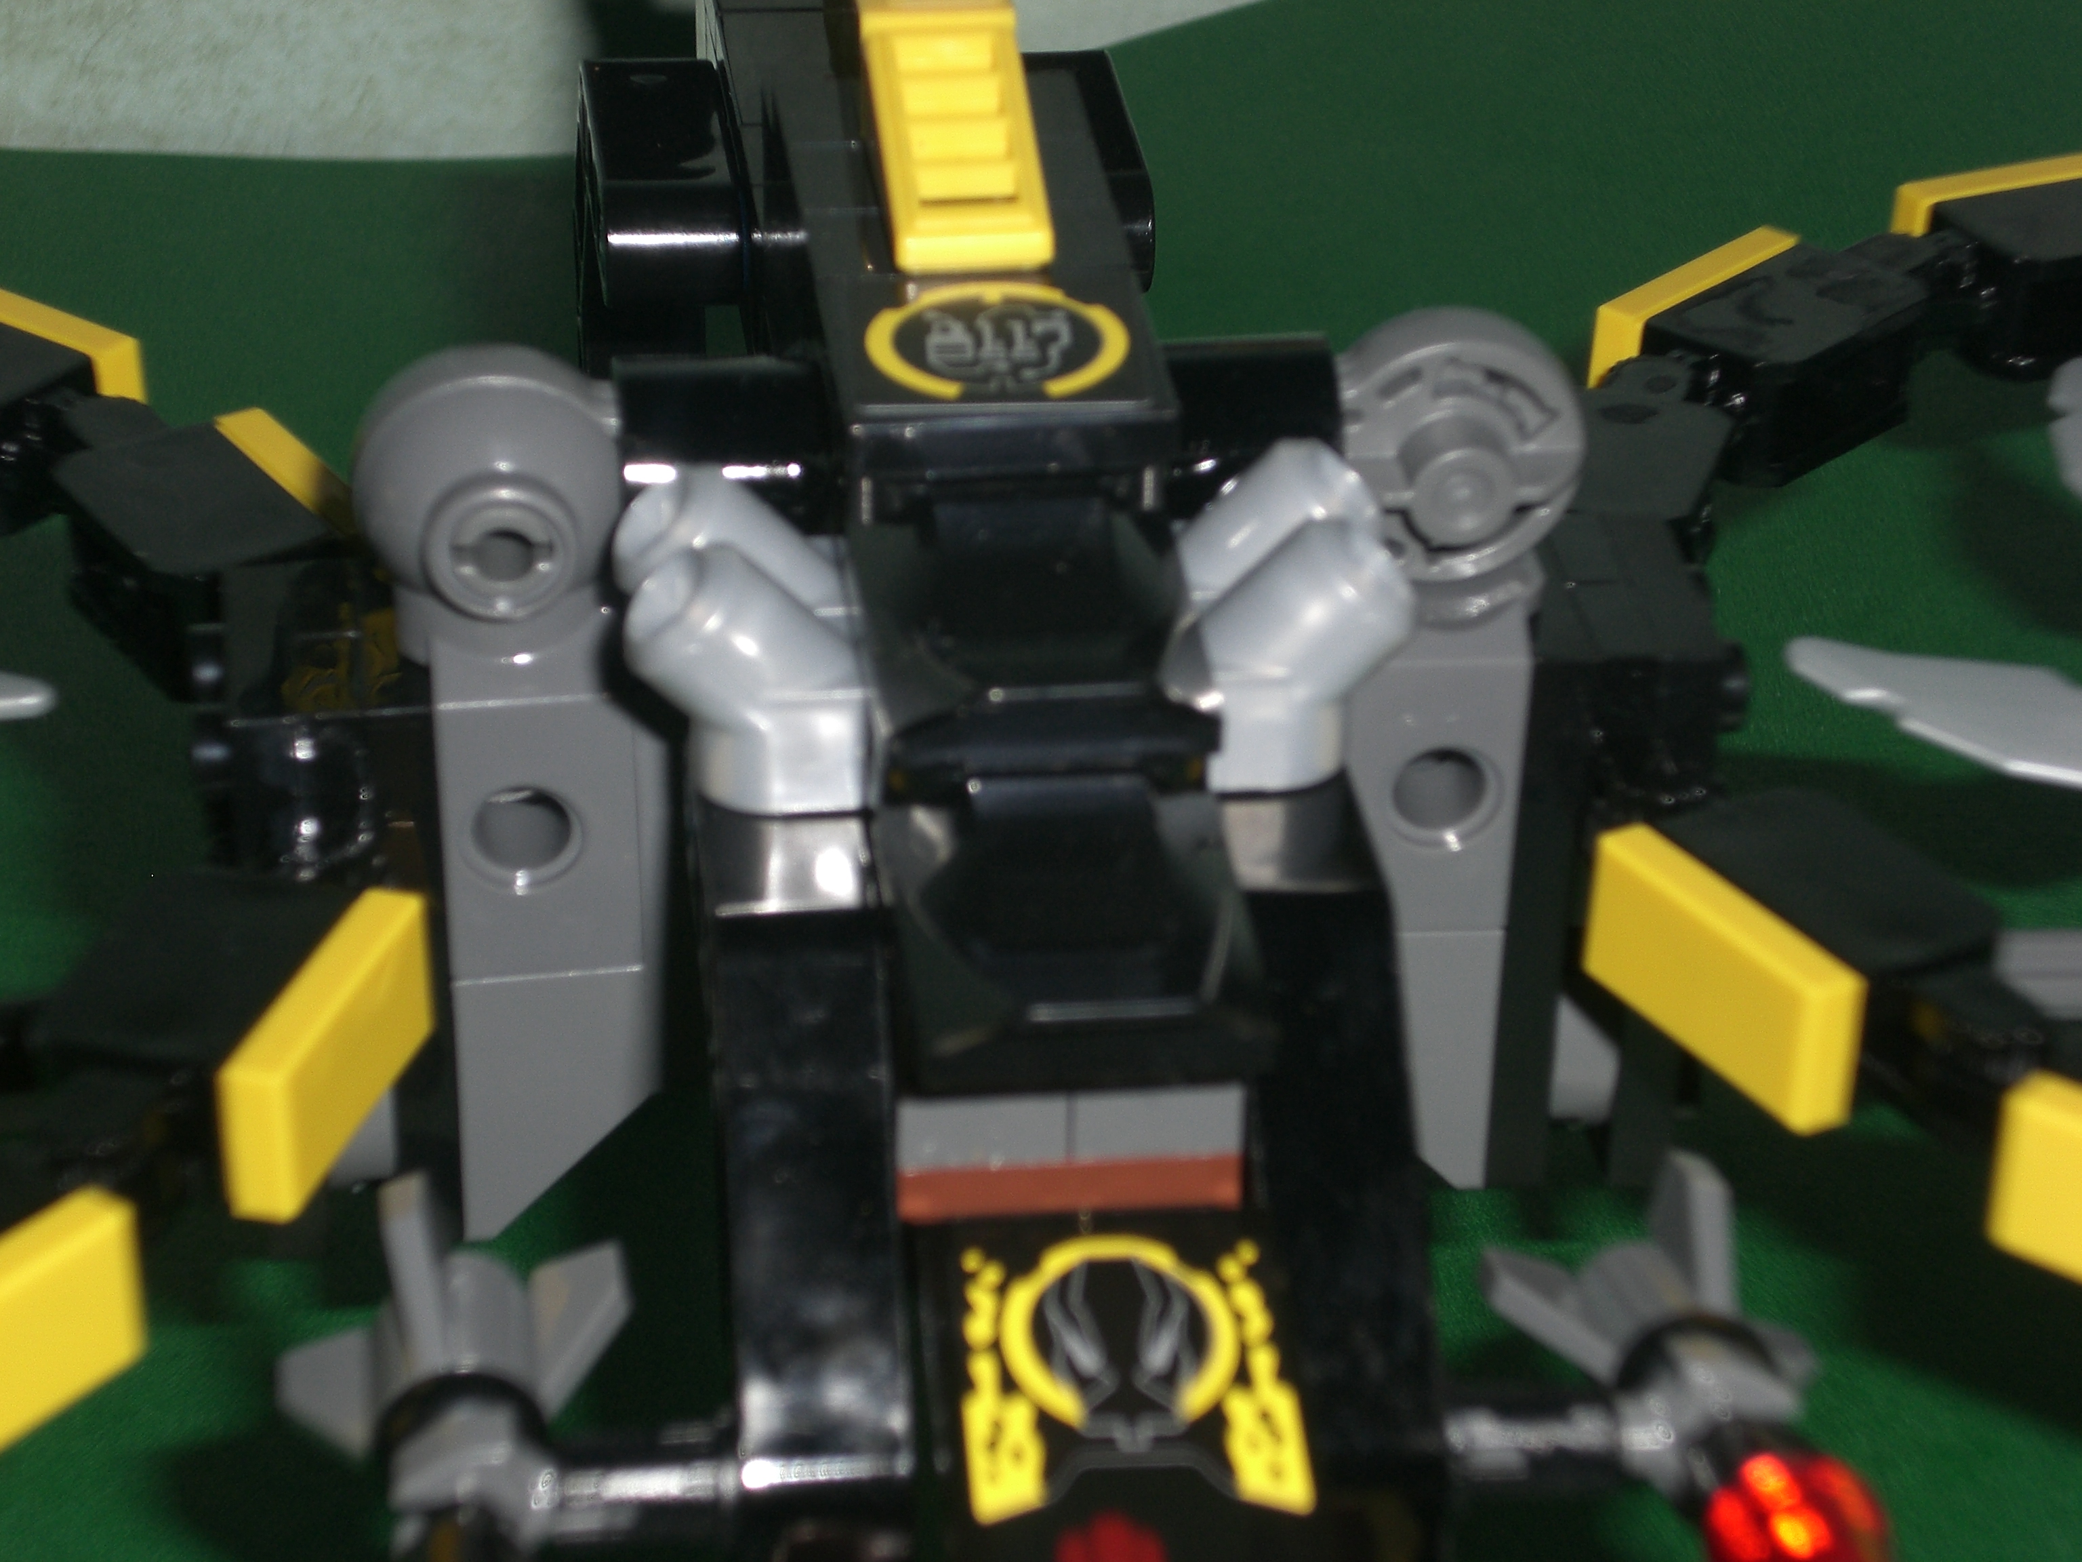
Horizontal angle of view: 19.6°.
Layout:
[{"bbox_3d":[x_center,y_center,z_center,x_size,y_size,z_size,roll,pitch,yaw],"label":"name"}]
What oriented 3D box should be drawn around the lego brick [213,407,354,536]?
[{"bbox_3d":[-0.041,-0.014,0.332,0.003,0.008,0.016,-18,35,-27],"label":"lego brick"}]

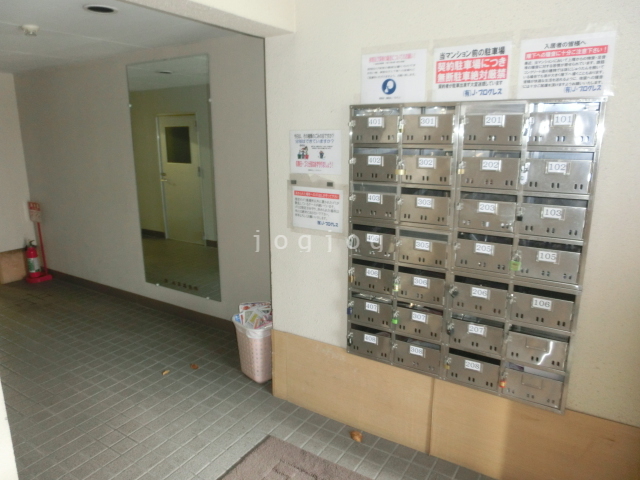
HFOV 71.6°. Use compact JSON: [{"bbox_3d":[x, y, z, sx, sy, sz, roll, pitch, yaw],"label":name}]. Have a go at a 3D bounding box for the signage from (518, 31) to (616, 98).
[{"bbox_3d":[0.886,-0.628,1.606,0.300,0.210,0.010,8,15,31],"label":"signage"}]

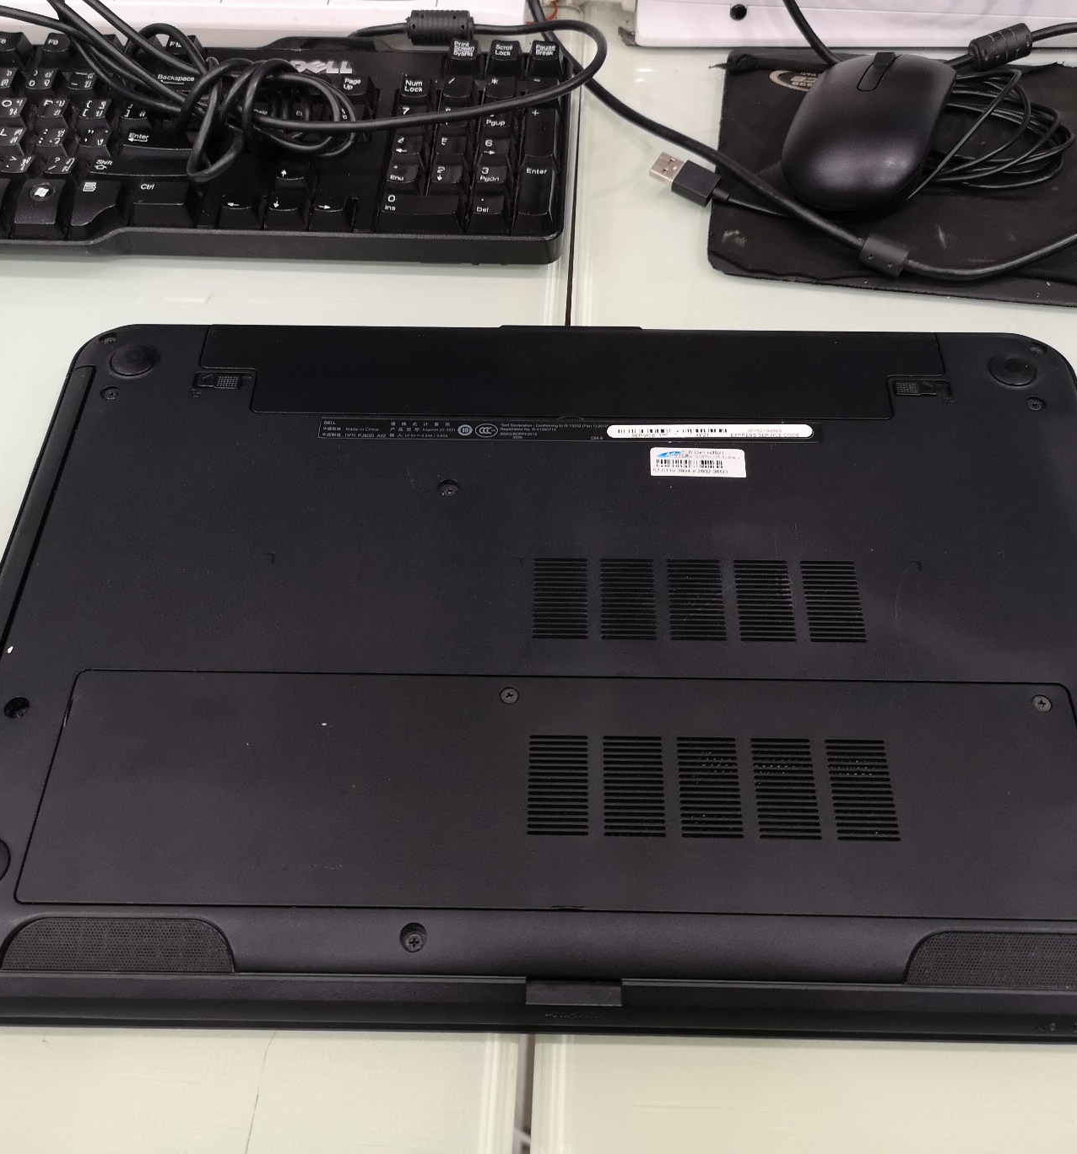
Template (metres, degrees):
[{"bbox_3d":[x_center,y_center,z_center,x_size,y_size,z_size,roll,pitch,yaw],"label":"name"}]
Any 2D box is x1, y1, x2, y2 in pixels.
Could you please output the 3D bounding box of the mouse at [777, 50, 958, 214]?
[{"bbox_3d":[0.148,-0.203,0.530,0.062,0.037,0.113,18,57,13],"label":"mouse"}]

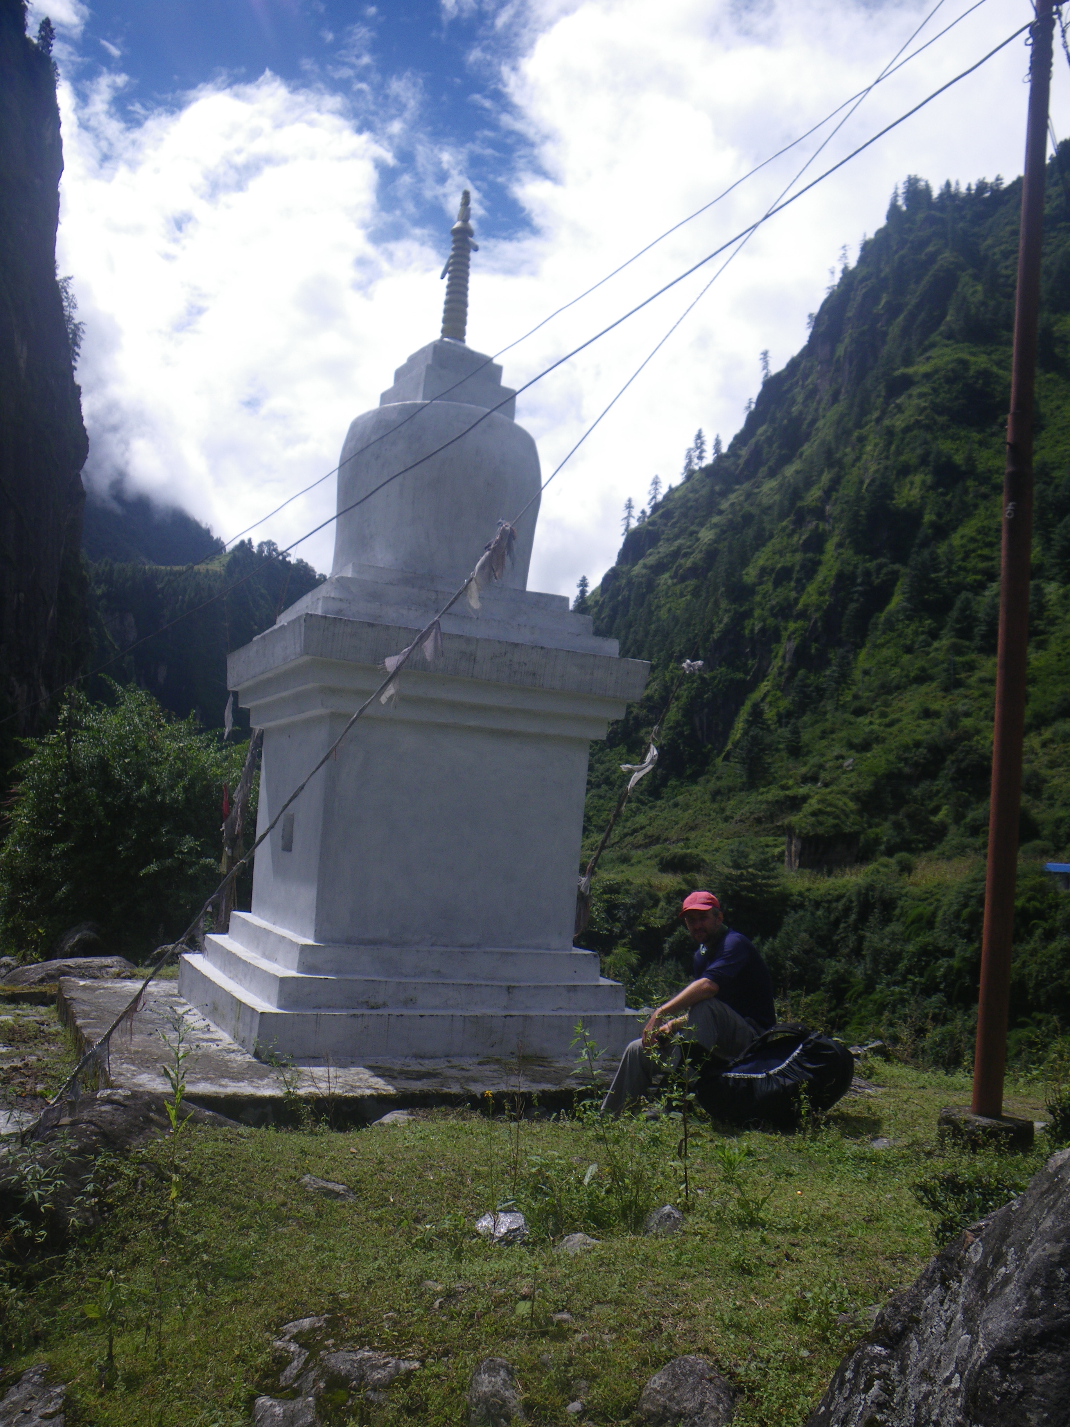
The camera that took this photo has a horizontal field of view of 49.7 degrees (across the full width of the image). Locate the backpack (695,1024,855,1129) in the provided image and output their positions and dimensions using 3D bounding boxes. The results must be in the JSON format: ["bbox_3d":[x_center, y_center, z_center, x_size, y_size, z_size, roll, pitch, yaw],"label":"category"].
[{"bbox_3d":[1.146,1.723,5.480,0.720,0.370,0.400,4,8,-2],"label":"backpack"}]

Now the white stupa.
[{"bbox_3d":[-0.645,-0.773,7.230,2.203,5.268,2.203,7,-7,-25],"label":"white stupa"}]

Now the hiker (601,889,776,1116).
[{"bbox_3d":[0.756,1.398,5.580,0.950,1.070,0.570,8,-7,-34],"label":"hiker"}]

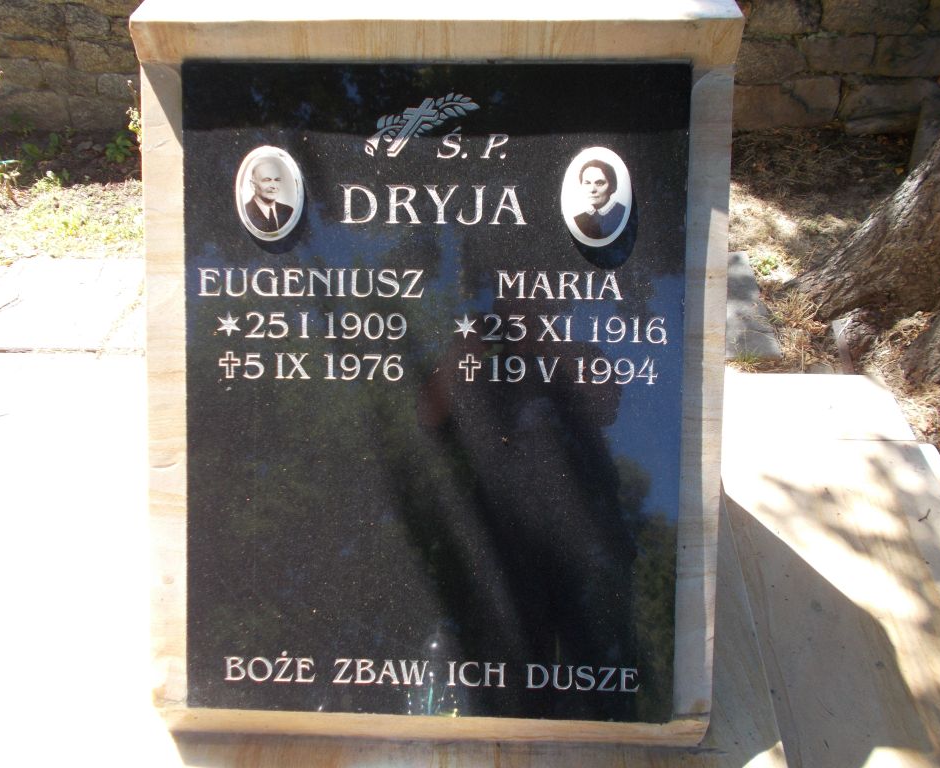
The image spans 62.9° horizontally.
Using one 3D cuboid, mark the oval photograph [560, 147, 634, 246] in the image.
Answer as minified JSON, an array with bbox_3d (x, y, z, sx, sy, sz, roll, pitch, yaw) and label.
[{"bbox_3d":[0.152,-0.222,0.912,0.082,0.116,0.012,1,3,2],"label":"oval photograph"}]

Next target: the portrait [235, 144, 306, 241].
[{"bbox_3d":[-0.242,-0.230,0.925,0.082,0.112,0.012,1,3,2],"label":"portrait"}]

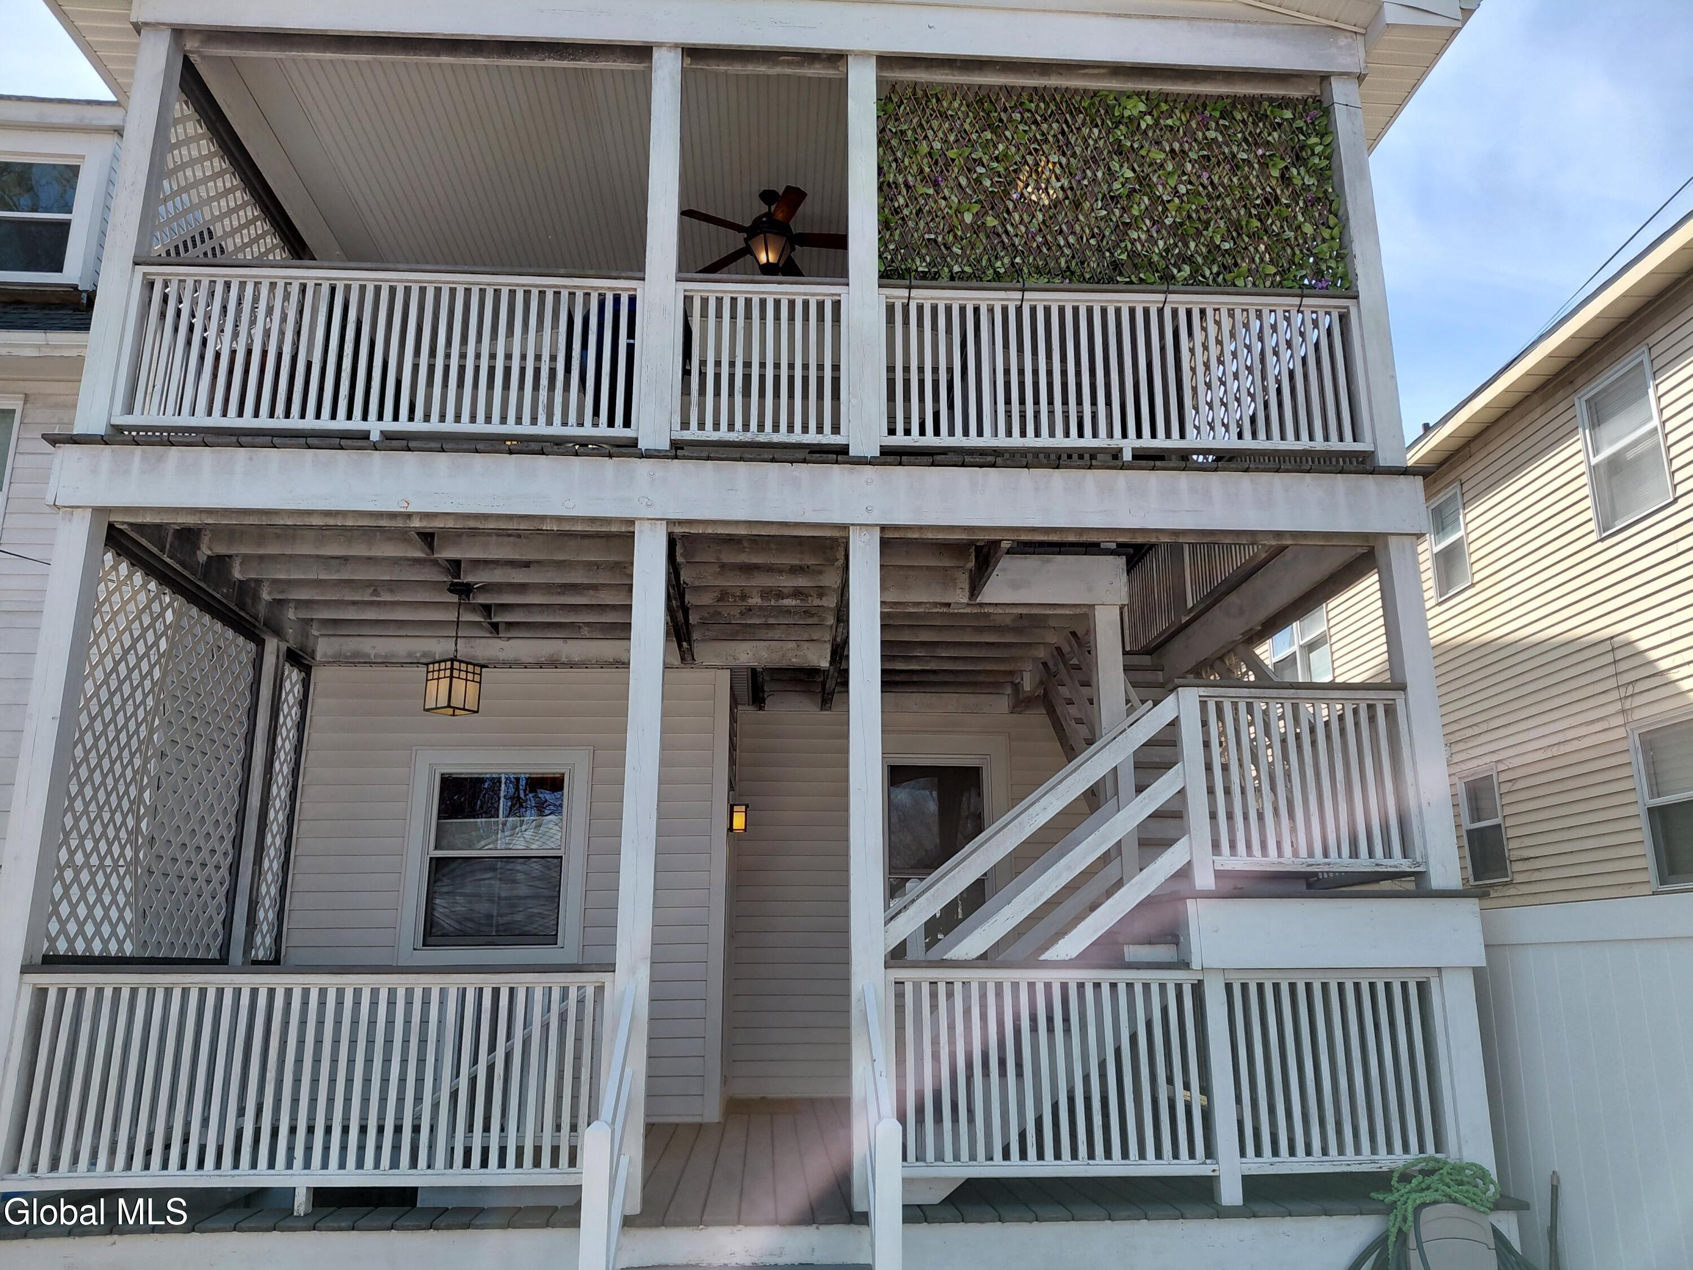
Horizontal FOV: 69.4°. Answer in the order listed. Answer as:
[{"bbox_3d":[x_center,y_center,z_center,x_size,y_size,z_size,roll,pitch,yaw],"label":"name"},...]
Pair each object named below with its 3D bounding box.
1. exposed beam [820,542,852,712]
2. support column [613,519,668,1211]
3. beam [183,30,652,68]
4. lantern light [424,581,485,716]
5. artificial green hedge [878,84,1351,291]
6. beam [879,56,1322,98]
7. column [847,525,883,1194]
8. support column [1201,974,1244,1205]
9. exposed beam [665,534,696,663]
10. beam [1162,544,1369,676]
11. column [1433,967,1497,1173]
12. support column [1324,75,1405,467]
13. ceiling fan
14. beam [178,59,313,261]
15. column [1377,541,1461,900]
[{"bbox_3d":[-0.028,-0.052,7.579,0.078,0.234,3.824,1,-15,-4],"label":"exposed beam"},{"bbox_3d":[-0.872,0.877,5.194,0.137,2.891,0.134,1,-15,-4],"label":"support column"},{"bbox_3d":[-2.165,-3.030,6.256,2.376,0.170,0.160,1,-15,-4],"label":"beam"},{"bbox_3d":[-2.103,0.076,6.594,0.230,0.692,0.230,-8,-17,29],"label":"lantern light"},{"bbox_3d":[1.330,-2.258,6.176,2.374,1.180,0.088,1,-15,-4],"label":"artificial green hedge"},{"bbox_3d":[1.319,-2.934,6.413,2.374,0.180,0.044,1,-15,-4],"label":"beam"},{"bbox_3d":[0.086,0.889,5.253,0.137,2.891,0.134,1,-15,-4],"label":"column"},{"bbox_3d":[1.569,1.889,5.147,0.090,0.928,0.090,1,-15,-4],"label":"support column"},{"bbox_3d":[-0.966,-0.264,6.999,0.080,0.240,2.630,1,-15,-4],"label":"exposed beam"},{"bbox_3d":[2.524,-0.145,7.630,0.140,0.300,3.460,1,-15,-4],"label":"beam"},{"bbox_3d":[2.636,1.908,5.239,0.140,0.928,0.140,1,-15,-4],"label":"column"},{"bbox_3d":[2.576,-1.825,6.118,0.137,2.172,0.134,1,-15,-4],"label":"support column"},{"bbox_3d":[-0.469,-2.448,7.486,1.210,0.590,1.210,1,-15,-4],"label":"ceiling fan"},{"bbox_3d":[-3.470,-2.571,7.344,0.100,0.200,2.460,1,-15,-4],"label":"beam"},{"bbox_3d":[2.634,0.342,5.647,0.140,1.635,0.140,1,-15,-4],"label":"column"}]

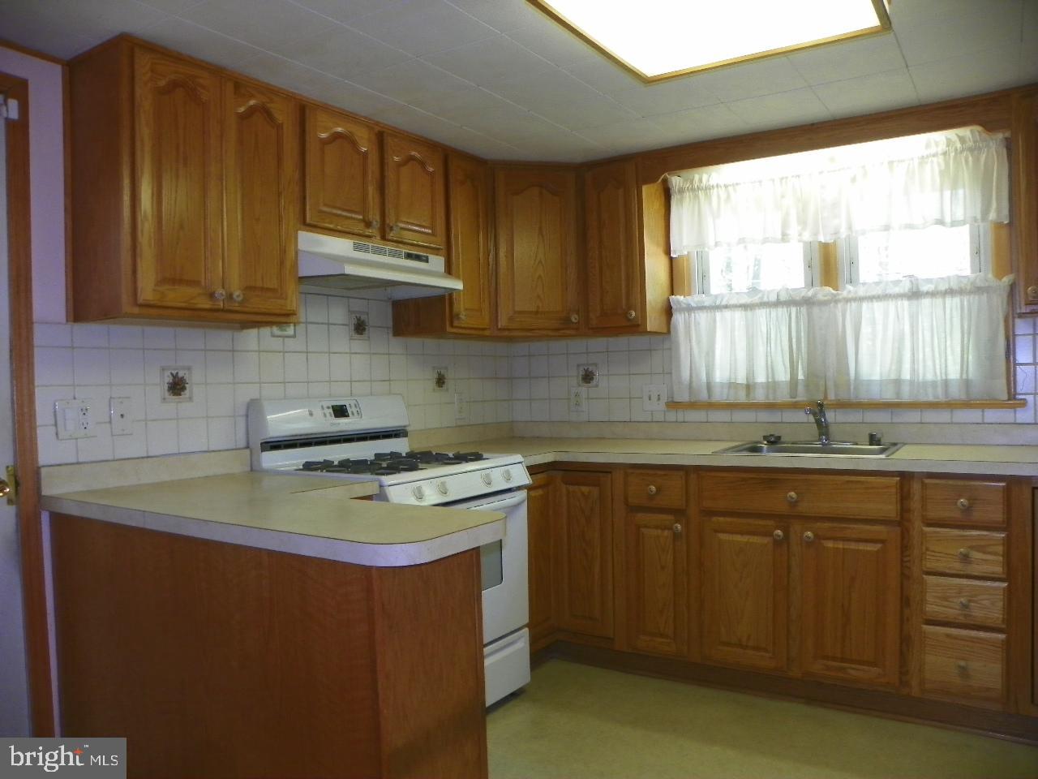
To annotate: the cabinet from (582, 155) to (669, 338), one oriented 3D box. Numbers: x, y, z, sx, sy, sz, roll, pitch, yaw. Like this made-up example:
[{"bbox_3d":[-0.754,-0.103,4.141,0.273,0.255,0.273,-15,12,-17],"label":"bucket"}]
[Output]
[{"bbox_3d":[0.476,-0.630,3.526,0.309,0.765,0.317,-1,1,34],"label":"cabinet"}]

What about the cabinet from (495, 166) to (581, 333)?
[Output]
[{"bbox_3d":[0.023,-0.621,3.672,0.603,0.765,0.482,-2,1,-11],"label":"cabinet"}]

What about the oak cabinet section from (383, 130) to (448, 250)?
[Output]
[{"bbox_3d":[-0.525,-0.752,3.082,0.312,0.433,0.378,-1,1,34],"label":"oak cabinet section"}]

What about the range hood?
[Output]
[{"bbox_3d":[-0.569,-0.450,2.881,0.437,0.157,0.766,-1,1,34],"label":"range hood"}]

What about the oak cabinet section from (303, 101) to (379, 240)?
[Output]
[{"bbox_3d":[-0.731,-0.741,2.774,0.312,0.433,0.372,-1,1,34],"label":"oak cabinet section"}]

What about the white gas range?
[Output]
[{"bbox_3d":[-0.432,0.598,2.818,0.683,1.161,0.766,-1,1,34],"label":"white gas range"}]

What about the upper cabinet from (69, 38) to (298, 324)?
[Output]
[{"bbox_3d":[-0.993,-0.572,2.352,0.317,0.765,0.606,-1,1,34],"label":"upper cabinet"}]

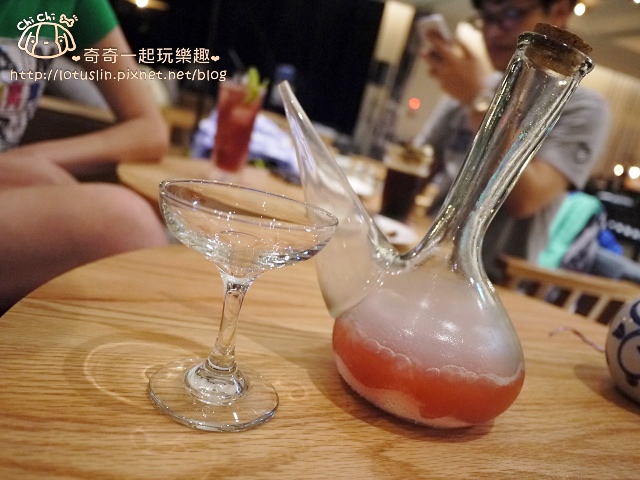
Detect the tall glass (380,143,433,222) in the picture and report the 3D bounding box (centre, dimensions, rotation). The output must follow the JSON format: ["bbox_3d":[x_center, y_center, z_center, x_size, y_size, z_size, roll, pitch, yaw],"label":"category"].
[{"bbox_3d":[0.166,-0.109,1.014,0.086,0.136,0.086,13,13,0],"label":"tall glass"}]

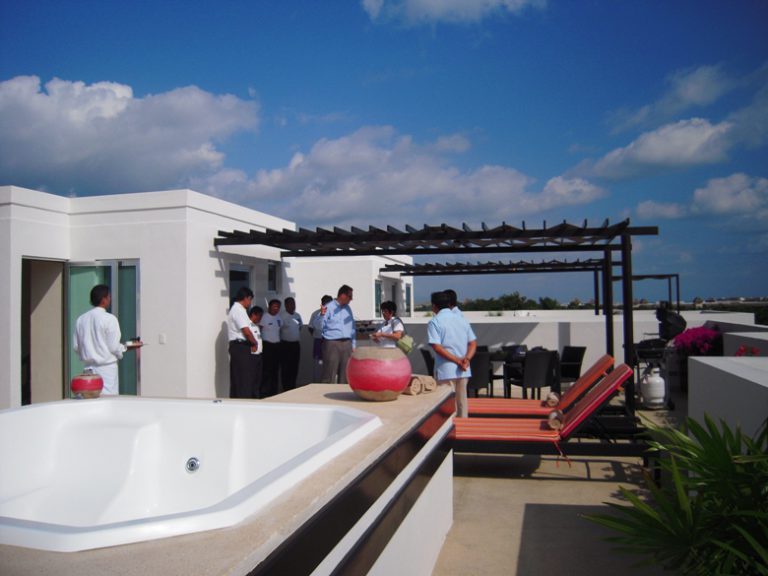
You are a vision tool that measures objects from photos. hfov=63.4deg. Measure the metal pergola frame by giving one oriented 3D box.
[{"bbox_3d":[0.818,0.480,9.398,5.880,2.570,2.700,-1,-2,15],"label":"metal pergola frame"}]

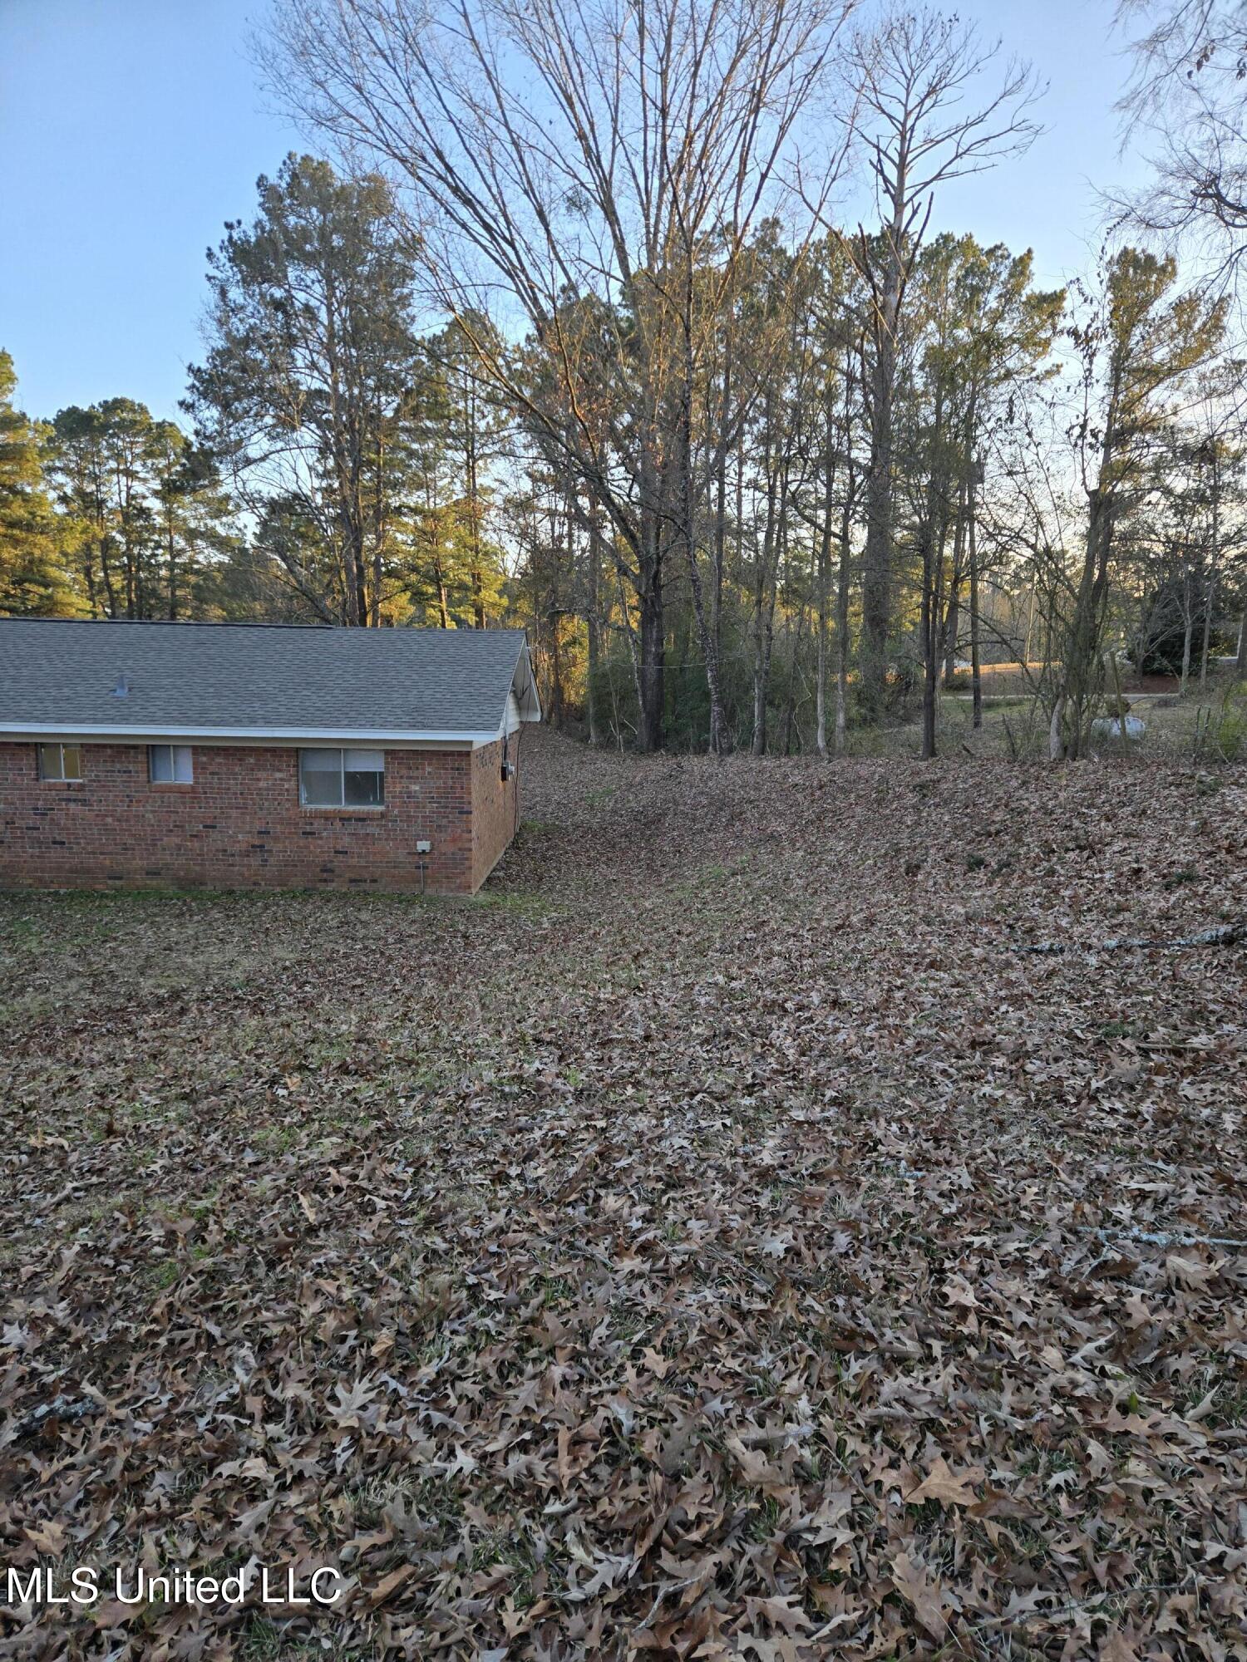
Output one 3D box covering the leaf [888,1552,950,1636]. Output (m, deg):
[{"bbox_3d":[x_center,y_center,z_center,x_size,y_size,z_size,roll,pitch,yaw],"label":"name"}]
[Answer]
[{"bbox_3d":[0.531,1.368,1.980,0.100,0.022,0.170,-1,13,-6],"label":"leaf"}]

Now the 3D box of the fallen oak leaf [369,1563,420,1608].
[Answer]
[{"bbox_3d":[-0.416,1.366,2.000,0.048,0.020,0.105,9,14,37],"label":"fallen oak leaf"}]

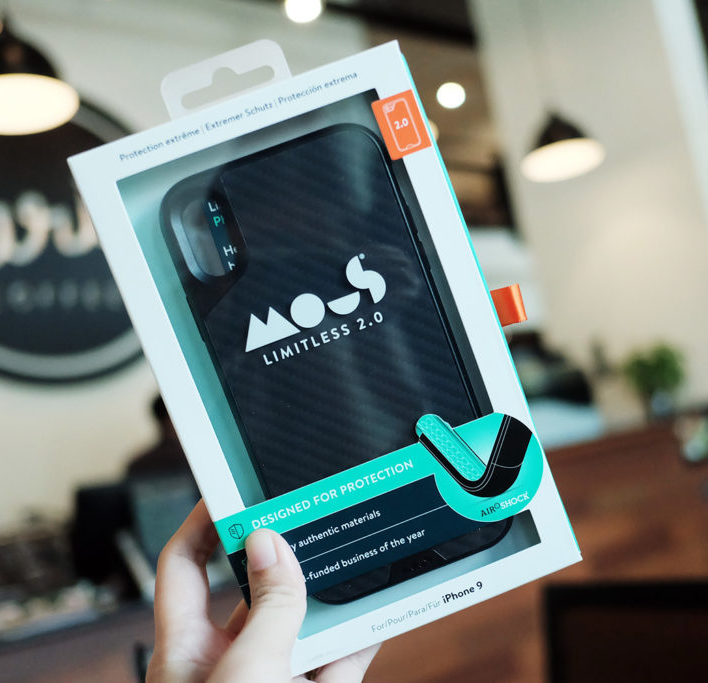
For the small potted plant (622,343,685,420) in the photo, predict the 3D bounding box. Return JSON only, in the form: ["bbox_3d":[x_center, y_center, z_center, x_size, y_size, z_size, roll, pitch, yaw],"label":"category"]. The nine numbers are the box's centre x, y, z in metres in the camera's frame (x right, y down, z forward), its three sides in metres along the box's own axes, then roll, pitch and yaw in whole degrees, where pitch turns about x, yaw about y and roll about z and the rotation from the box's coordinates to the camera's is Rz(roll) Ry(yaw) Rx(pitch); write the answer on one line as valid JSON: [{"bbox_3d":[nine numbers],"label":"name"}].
[{"bbox_3d":[1.565,0.208,4.000,0.275,0.370,0.270,-12,-7,20],"label":"small potted plant"}]

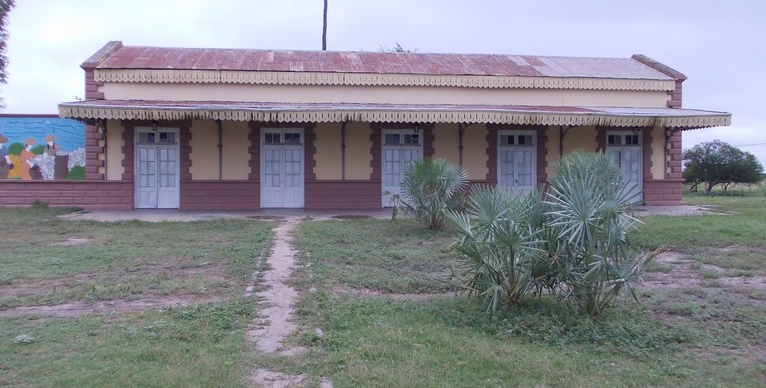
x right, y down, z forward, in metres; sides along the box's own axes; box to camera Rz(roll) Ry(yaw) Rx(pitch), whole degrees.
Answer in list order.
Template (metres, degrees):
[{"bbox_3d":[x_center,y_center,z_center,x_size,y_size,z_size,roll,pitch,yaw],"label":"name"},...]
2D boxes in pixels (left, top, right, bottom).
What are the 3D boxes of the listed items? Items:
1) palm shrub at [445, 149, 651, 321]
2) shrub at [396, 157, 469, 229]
[{"bbox_3d":[1.872,0.444,7.050,2.231,1.741,1.750,0,1,0],"label":"palm shrub"},{"bbox_3d":[1.402,-0.014,17.200,1.944,1.944,1.800,0,1,0],"label":"shrub"}]

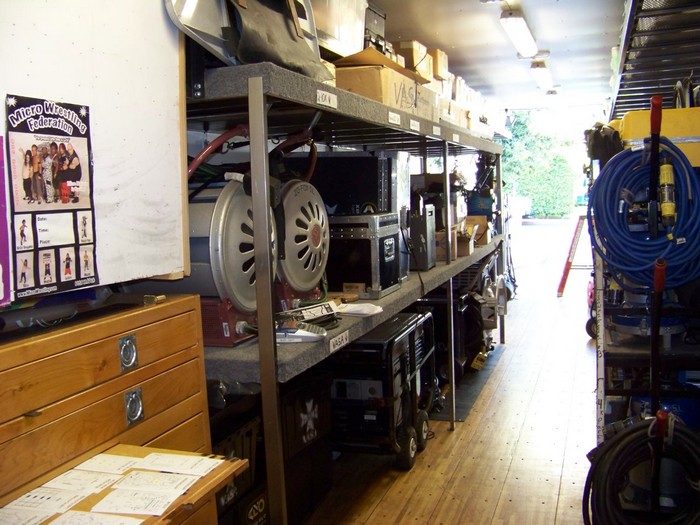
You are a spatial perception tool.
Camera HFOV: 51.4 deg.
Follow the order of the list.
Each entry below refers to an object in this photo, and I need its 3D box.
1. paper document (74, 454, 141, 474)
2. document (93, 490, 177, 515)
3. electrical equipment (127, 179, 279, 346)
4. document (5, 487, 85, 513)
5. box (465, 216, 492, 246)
[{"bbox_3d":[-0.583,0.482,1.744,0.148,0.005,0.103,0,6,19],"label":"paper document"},{"bbox_3d":[-0.441,0.495,1.517,0.165,0.006,0.116,-1,6,12],"label":"document"},{"bbox_3d":[-0.556,-0.017,2.753,0.410,0.600,0.510,0,6,19],"label":"electrical equipment"},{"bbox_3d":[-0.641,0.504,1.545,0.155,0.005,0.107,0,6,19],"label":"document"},{"bbox_3d":[1.145,-0.285,6.494,0.200,0.250,0.240,0,6,19],"label":"box"}]

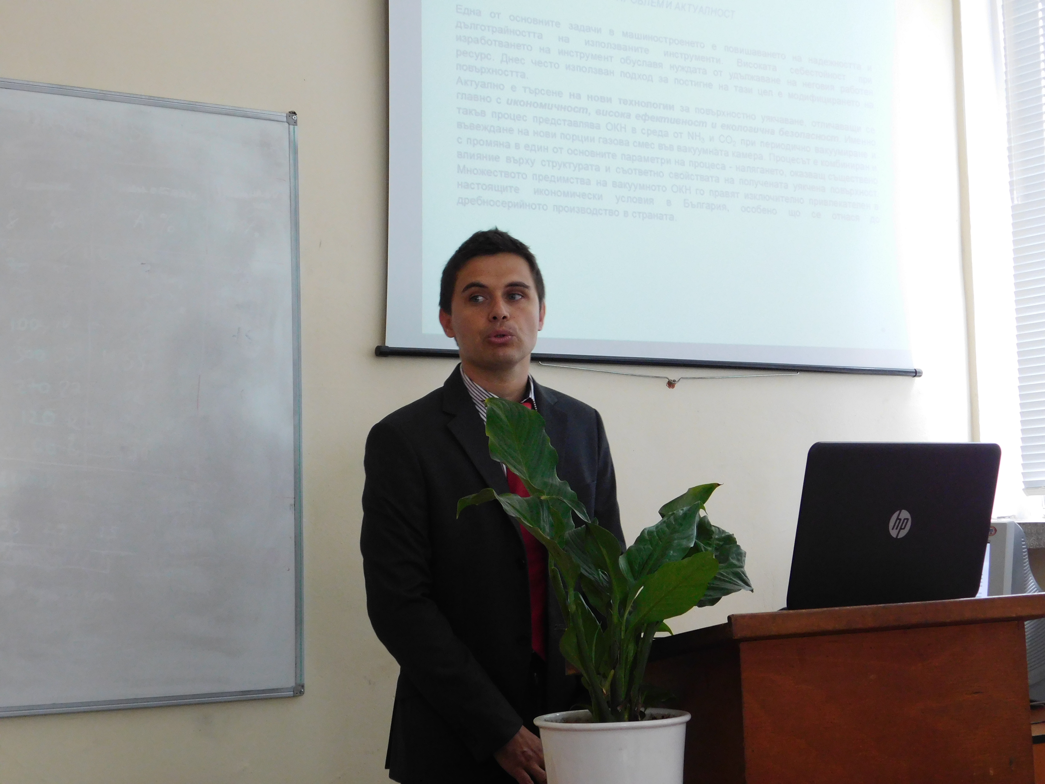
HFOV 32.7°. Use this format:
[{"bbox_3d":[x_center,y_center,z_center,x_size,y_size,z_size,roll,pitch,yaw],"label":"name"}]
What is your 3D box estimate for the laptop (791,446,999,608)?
[{"bbox_3d":[0.484,0.235,2.700,0.384,0.245,0.354,2,-16,-32],"label":"laptop"}]

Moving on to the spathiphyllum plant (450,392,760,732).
[{"bbox_3d":[0.105,0.212,2.250,0.360,0.400,0.310,-1,-5,0],"label":"spathiphyllum plant"}]

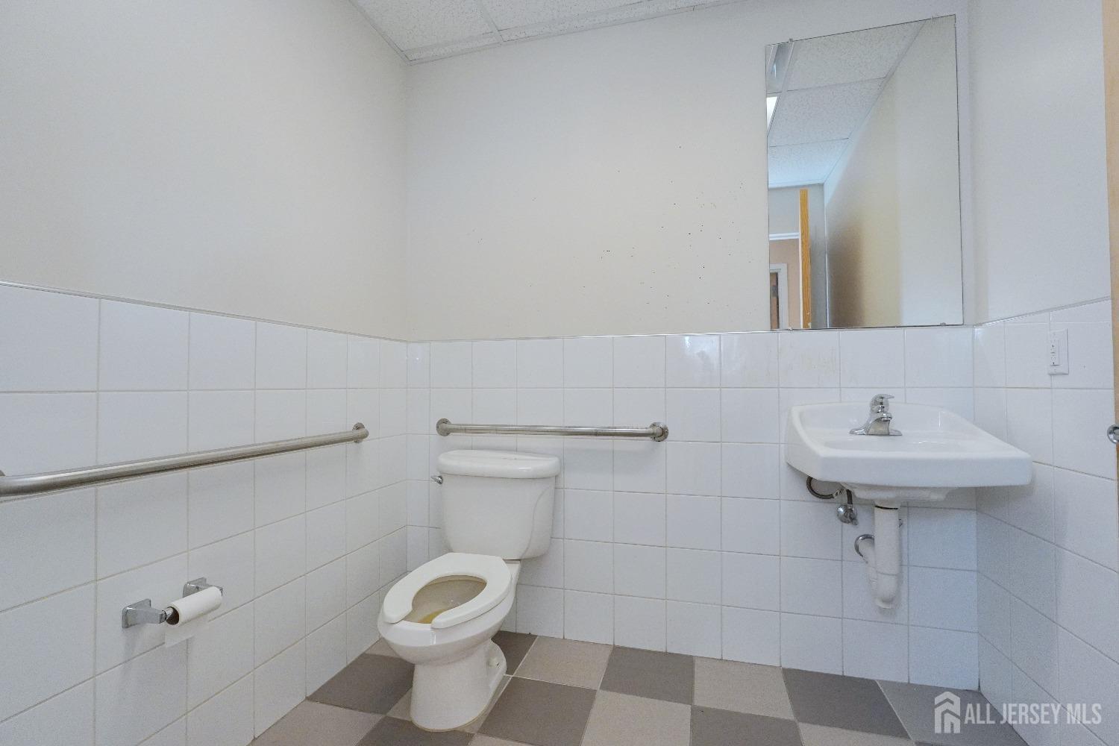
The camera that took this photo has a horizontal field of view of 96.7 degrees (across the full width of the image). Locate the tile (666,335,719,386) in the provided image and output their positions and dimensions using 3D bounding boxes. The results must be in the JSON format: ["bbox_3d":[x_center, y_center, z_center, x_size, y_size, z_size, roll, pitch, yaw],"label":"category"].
[{"bbox_3d":[0.507,-0.044,1.894,0.200,0.200,0.010,0,-1,15],"label":"tile"}]

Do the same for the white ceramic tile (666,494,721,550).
[{"bbox_3d":[0.510,0.564,1.889,0.200,0.200,0.010,-1,-1,15],"label":"white ceramic tile"}]

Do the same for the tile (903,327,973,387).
[{"bbox_3d":[1.294,-0.050,1.696,0.200,0.200,0.010,0,-1,15],"label":"tile"}]

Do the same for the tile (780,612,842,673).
[{"bbox_3d":[0.905,0.965,1.785,0.200,0.188,0.009,0,-1,15],"label":"tile"}]

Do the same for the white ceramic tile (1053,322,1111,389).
[{"bbox_3d":[1.276,-0.048,1.214,0.010,0.175,0.200,0,-1,15],"label":"white ceramic tile"}]

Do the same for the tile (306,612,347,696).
[{"bbox_3d":[-0.810,0.967,1.724,0.010,0.200,0.199,0,-1,16],"label":"tile"}]

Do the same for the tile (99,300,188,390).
[{"bbox_3d":[-0.973,-0.058,1.176,0.010,0.200,0.199,-1,-1,15],"label":"tile"}]

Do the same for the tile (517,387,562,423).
[{"bbox_3d":[-0.078,0.163,2.056,0.200,0.201,0.009,0,-1,15],"label":"tile"}]

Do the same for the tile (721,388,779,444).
[{"bbox_3d":[0.707,0.158,1.851,0.200,0.201,0.009,0,-1,15],"label":"tile"}]

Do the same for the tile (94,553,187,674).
[{"bbox_3d":[-0.974,0.553,1.167,0.010,0.200,0.200,0,-1,15],"label":"tile"}]

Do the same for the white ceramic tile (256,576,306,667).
[{"bbox_3d":[-0.865,0.762,1.540,0.010,0.200,0.199,0,-1,16],"label":"white ceramic tile"}]

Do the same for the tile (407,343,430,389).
[{"bbox_3d":[-0.619,-0.035,2.192,0.110,0.200,0.010,0,-1,15],"label":"tile"}]

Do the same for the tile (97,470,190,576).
[{"bbox_3d":[-0.972,0.348,1.166,0.010,0.200,0.199,-1,-1,15],"label":"tile"}]

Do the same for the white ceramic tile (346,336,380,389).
[{"bbox_3d":[-0.766,-0.040,1.957,0.010,0.200,0.199,-1,-1,15],"label":"white ceramic tile"}]

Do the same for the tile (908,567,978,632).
[{"bbox_3d":[1.298,0.765,1.686,0.200,0.201,0.009,0,-1,15],"label":"tile"}]

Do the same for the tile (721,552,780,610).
[{"bbox_3d":[0.705,0.763,1.829,0.200,0.200,0.010,0,-1,15],"label":"tile"}]

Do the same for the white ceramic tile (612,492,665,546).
[{"bbox_3d":[0.315,0.567,1.949,0.200,0.200,0.010,0,-1,15],"label":"white ceramic tile"}]

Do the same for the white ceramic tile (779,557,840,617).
[{"bbox_3d":[0.899,0.761,1.777,0.200,0.200,0.010,0,-1,15],"label":"white ceramic tile"}]

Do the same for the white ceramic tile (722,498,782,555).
[{"bbox_3d":[0.706,0.563,1.837,0.200,0.200,0.010,-1,-1,15],"label":"white ceramic tile"}]

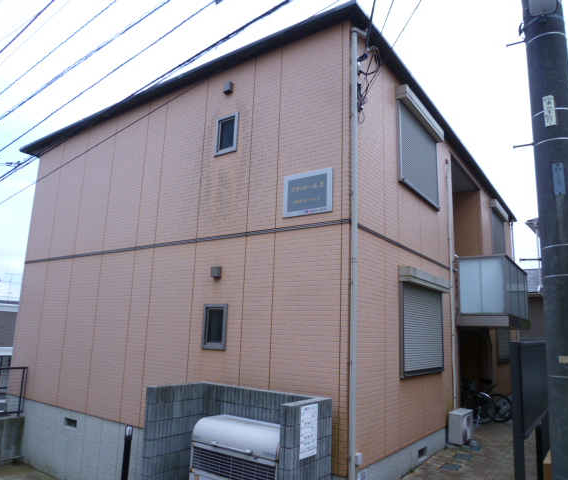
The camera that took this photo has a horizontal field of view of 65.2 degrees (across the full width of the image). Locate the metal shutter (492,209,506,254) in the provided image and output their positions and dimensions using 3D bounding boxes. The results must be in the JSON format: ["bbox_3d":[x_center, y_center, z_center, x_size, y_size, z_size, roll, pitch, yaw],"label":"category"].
[{"bbox_3d":[6.416,-0.119,13.319,0.100,1.340,2.050,-6,-14,35],"label":"metal shutter"}]

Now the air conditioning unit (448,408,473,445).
[{"bbox_3d":[3.172,3.335,7.988,0.260,0.510,0.750,-6,-14,35],"label":"air conditioning unit"}]

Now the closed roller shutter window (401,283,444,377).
[{"bbox_3d":[2.235,1.457,7.168,0.100,1.370,2.040,-6,-14,35],"label":"closed roller shutter window"}]

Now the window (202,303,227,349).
[{"bbox_3d":[-0.996,1.266,6.442,0.480,0.654,0.100,-6,-14,35],"label":"window"}]

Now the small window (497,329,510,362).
[{"bbox_3d":[6.213,2.718,12.569,0.080,1.390,1.950,-6,-14,35],"label":"small window"}]

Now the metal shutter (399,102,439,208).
[{"bbox_3d":[2.382,-1.430,7.813,0.080,1.310,1.950,-6,-14,35],"label":"metal shutter"}]

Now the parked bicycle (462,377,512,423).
[{"bbox_3d":[4.541,3.706,10.513,1.750,1.000,0.580,-6,-14,35],"label":"parked bicycle"}]

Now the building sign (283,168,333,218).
[{"bbox_3d":[0.304,-0.616,5.879,0.773,0.590,0.040,-6,-14,35],"label":"building sign"}]

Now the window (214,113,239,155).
[{"bbox_3d":[-0.900,-1.667,7.040,0.477,0.645,0.100,-6,-14,35],"label":"window"}]

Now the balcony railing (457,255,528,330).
[{"bbox_3d":[4.658,1.256,9.787,0.960,1.355,2.940,-6,-14,35],"label":"balcony railing"}]

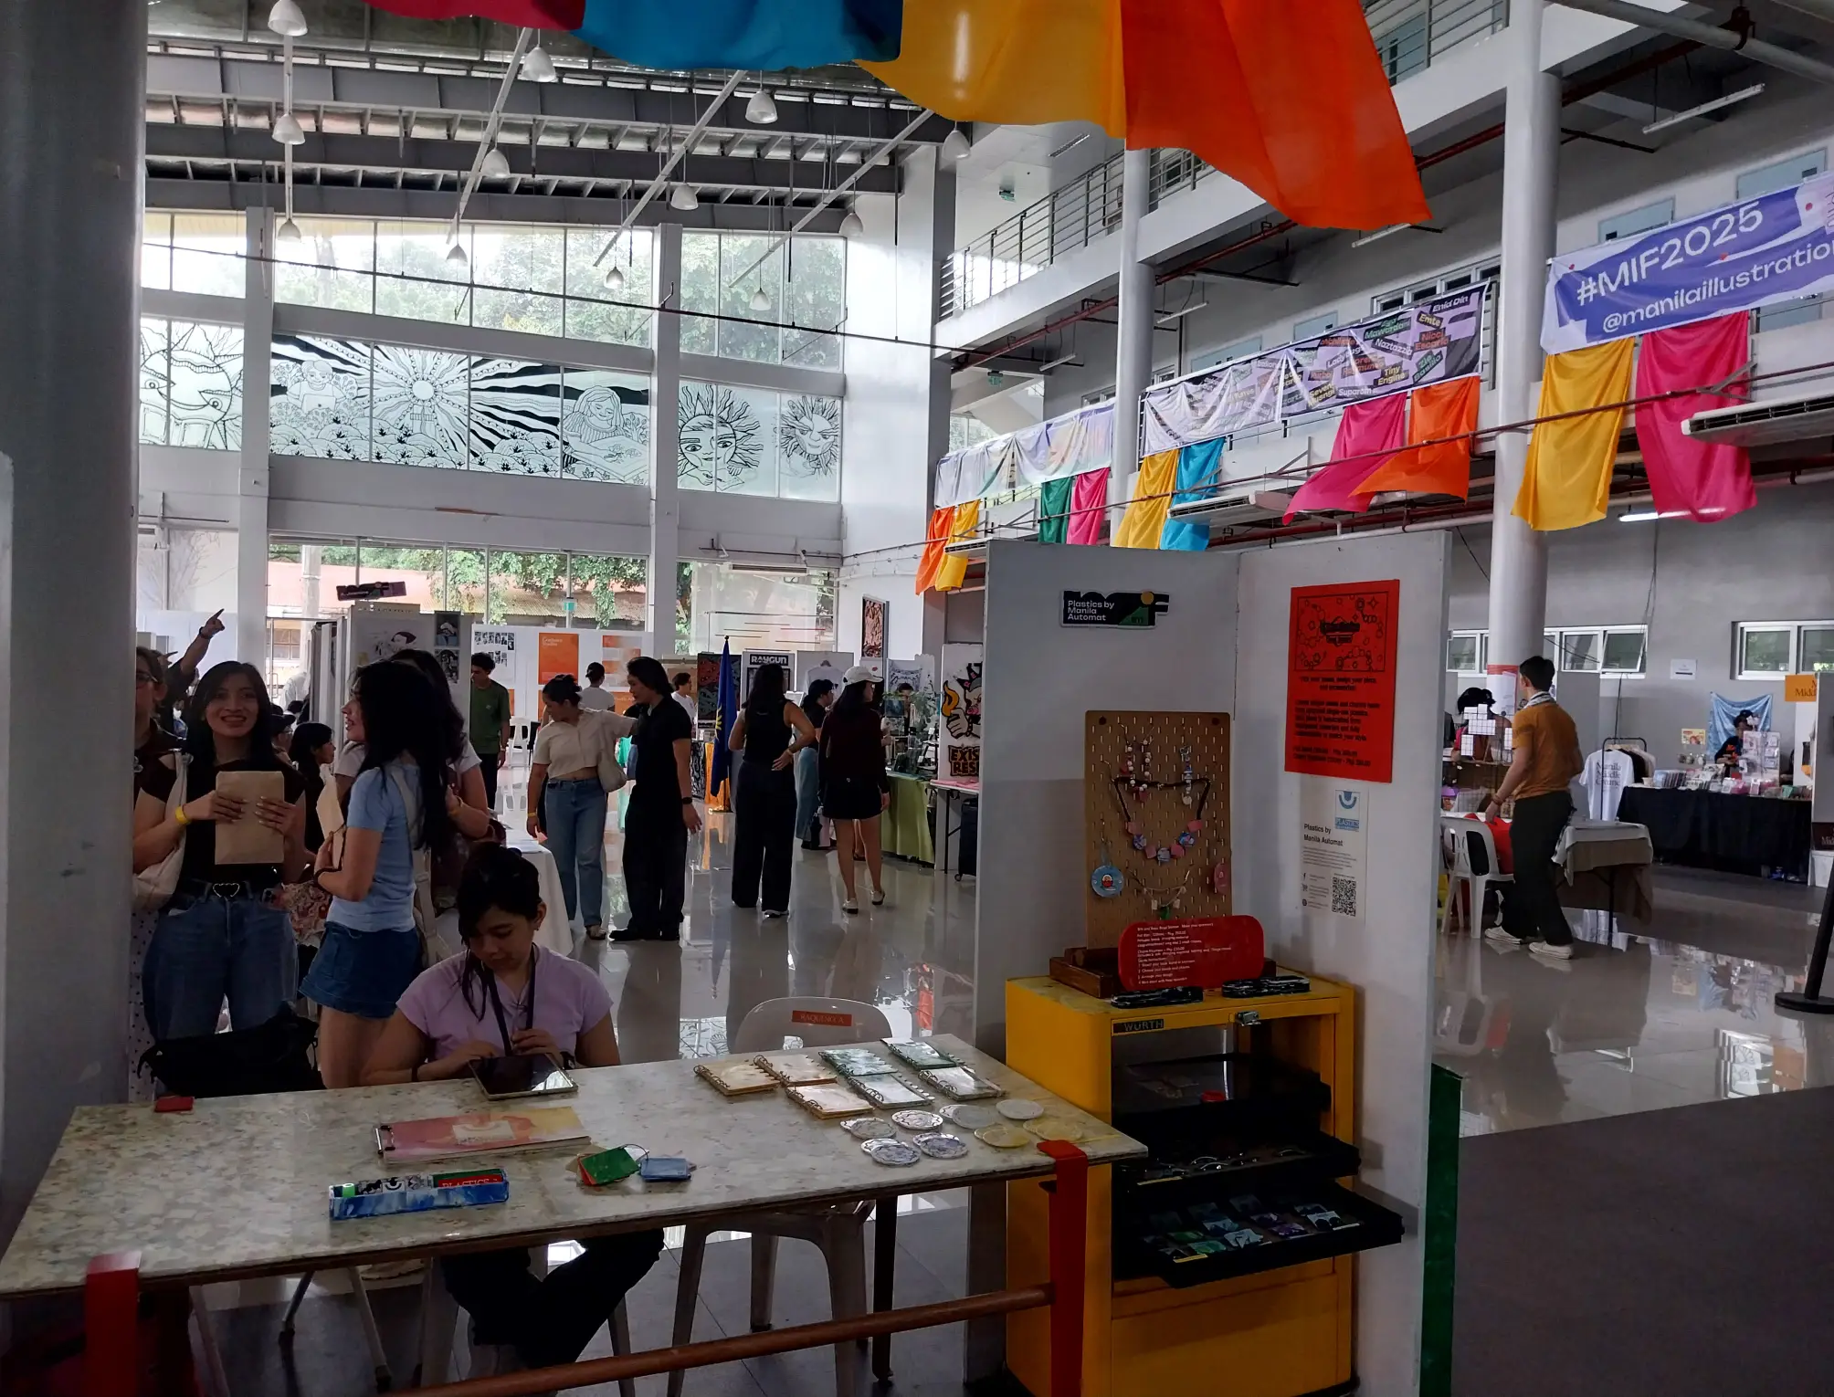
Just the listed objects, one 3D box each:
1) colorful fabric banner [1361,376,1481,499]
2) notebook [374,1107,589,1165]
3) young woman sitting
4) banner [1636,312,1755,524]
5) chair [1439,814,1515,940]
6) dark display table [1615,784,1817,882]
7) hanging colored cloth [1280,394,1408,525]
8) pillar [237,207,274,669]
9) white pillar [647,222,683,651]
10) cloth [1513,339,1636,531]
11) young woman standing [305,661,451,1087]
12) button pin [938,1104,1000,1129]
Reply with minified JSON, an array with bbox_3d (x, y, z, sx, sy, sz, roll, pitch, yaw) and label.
[{"bbox_3d":[5.214,-2.683,14.514,0.350,1.250,1.300,1,1,-24],"label":"colorful fabric banner"},{"bbox_3d":[-0.781,0.782,2.513,0.340,0.016,0.170,1,1,-24],"label":"notebook"},{"bbox_3d":[-0.893,0.949,2.998,0.550,1.200,0.680,1,1,-24],"label":"young woman sitting"},{"bbox_3d":[6.531,-2.340,11.761,0.200,1.630,1.000,1,1,-24],"label":"banner"},{"bbox_3d":[3.630,1.150,9.190,0.470,0.760,0.430,1,1,-34],"label":"chair"},{"bbox_3d":[7.120,1.199,12.330,0.600,0.740,1.501,1,1,-40],"label":"dark display table"},{"bbox_3d":[4.621,-2.581,15.085,0.450,1.360,1.400,1,1,-24],"label":"hanging colored cloth"},{"bbox_3d":[-11.981,-4.000,25.400,0.520,9.780,0.500,1,1,-24],"label":"pillar"},{"bbox_3d":[-5.039,-4.244,28.137,0.500,10.350,0.500,1,1,-24],"label":"white pillar"},{"bbox_3d":[5.883,-2.352,12.526,0.280,1.650,1.050,1,1,-24],"label":"cloth"},{"bbox_3d":[-1.471,0.694,3.775,0.350,1.589,0.410,2,1,-3],"label":"young woman standing"},{"bbox_3d":[0.104,0.805,2.691,0.120,0.011,0.106,1,1,-6],"label":"button pin"}]

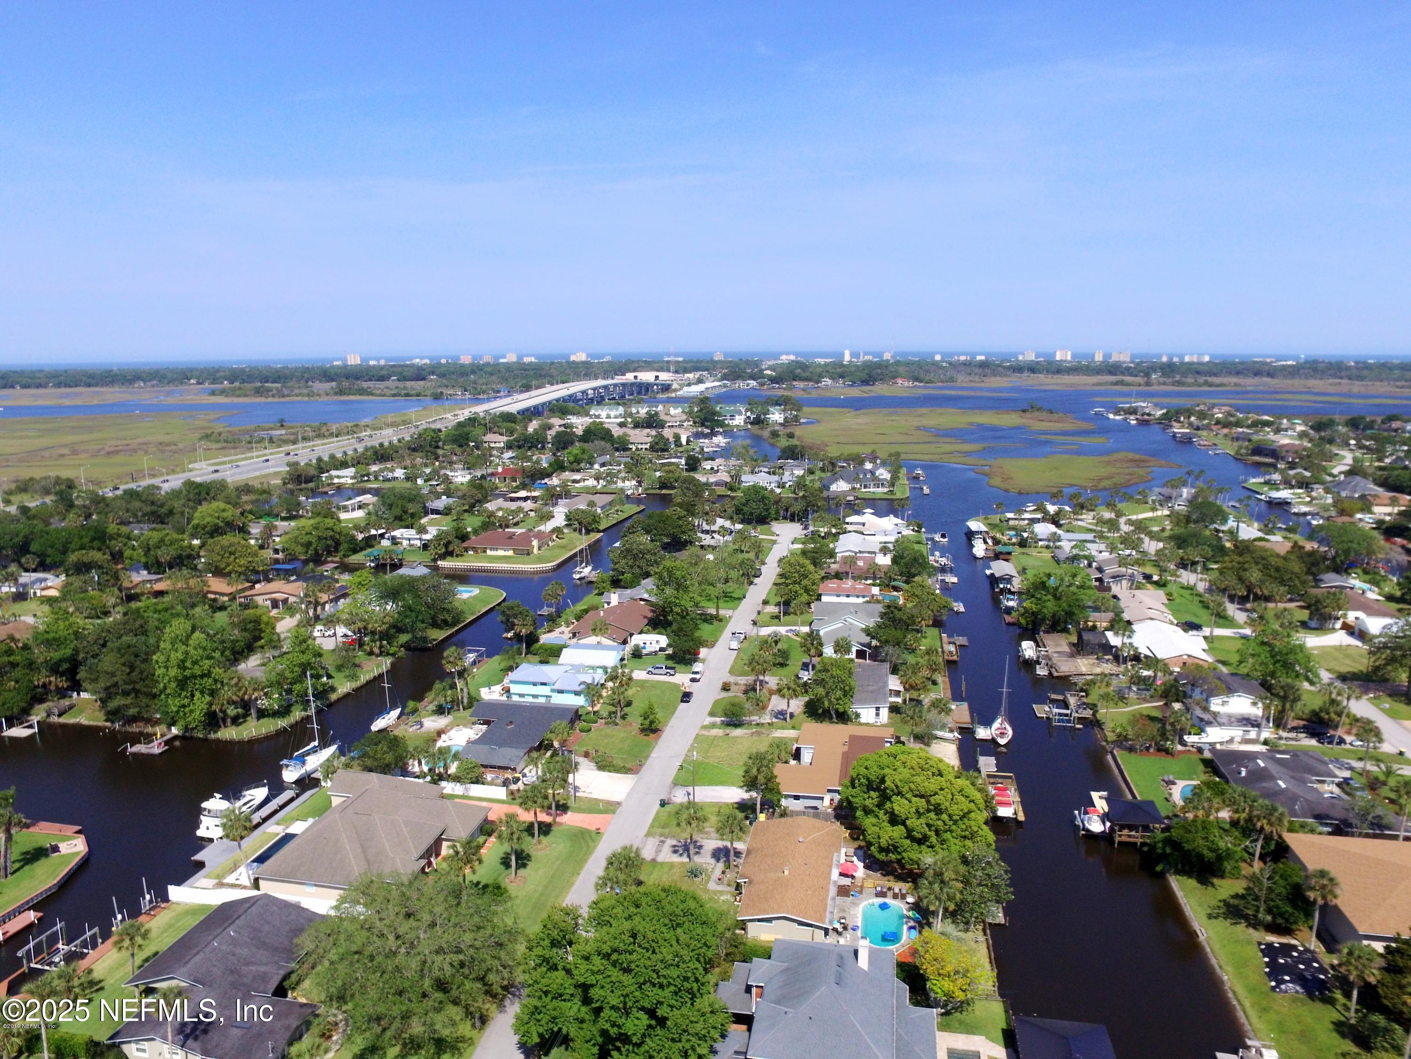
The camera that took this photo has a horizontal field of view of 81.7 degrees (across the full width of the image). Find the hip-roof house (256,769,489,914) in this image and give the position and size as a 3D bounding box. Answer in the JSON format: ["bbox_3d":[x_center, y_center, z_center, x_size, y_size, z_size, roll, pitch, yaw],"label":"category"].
[{"bbox_3d":[-42.926,38.874,106.828,25.370,6.000,24.290,2,12,12],"label":"hip-roof house"}]

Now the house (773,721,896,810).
[{"bbox_3d":[19.680,34.853,121.934,16.800,3.900,23.000,2,13,12],"label":"house"}]

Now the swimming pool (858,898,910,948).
[{"bbox_3d":[19.736,44.063,90.342,5.400,1.100,8.100,2,13,12],"label":"swimming pool"}]

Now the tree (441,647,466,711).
[{"bbox_3d":[-45.216,26.953,147.055,4.326,12.588,4.326,0,12,0],"label":"tree"}]

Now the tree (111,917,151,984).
[{"bbox_3d":[-58.009,42.550,81.945,3.143,6.837,3.143,-10,16,-38],"label":"tree"}]

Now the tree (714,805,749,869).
[{"bbox_3d":[3.219,37.697,99.130,4.131,8.230,4.131,0,12,2],"label":"tree"}]

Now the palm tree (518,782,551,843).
[{"bbox_3d":[-22.009,36.670,104.688,4.134,8.212,4.134,-3,13,-13],"label":"palm tree"}]

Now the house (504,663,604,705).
[{"bbox_3d":[-27.876,28.446,151.272,16.200,5.800,10.200,2,13,12],"label":"house"}]

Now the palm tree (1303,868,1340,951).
[{"bbox_3d":[63.917,39.924,85.017,3.096,9.070,3.096,10,16,39],"label":"palm tree"}]

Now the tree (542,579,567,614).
[{"bbox_3d":[-37.333,16.892,202.077,6.189,9.245,6.189,0,12,0],"label":"tree"}]

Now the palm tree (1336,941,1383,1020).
[{"bbox_3d":[61.690,42.975,77.377,3.994,8.917,3.994,0,12,0],"label":"palm tree"}]

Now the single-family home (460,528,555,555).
[{"bbox_3d":[-65.678,3.759,274.793,24.037,5.000,21.317,2,12,11],"label":"single-family home"}]

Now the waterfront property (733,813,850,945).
[{"bbox_3d":[10.689,41.218,98.024,11.136,4.400,19.668,2,12,11],"label":"waterfront property"}]

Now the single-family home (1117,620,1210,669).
[{"bbox_3d":[94.013,23.977,169.044,17.600,4.200,21.600,2,13,12],"label":"single-family home"}]

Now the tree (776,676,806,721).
[{"bbox_3d":[14.863,29.577,142.140,4.929,8.739,4.929,0,12,0],"label":"tree"}]

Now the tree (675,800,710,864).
[{"bbox_3d":[-1.649,38.089,102.896,4.264,8.648,4.264,0,12,0],"label":"tree"}]

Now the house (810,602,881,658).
[{"bbox_3d":[32.260,22.230,184.601,15.709,5.200,29.919,2,12,12],"label":"house"}]

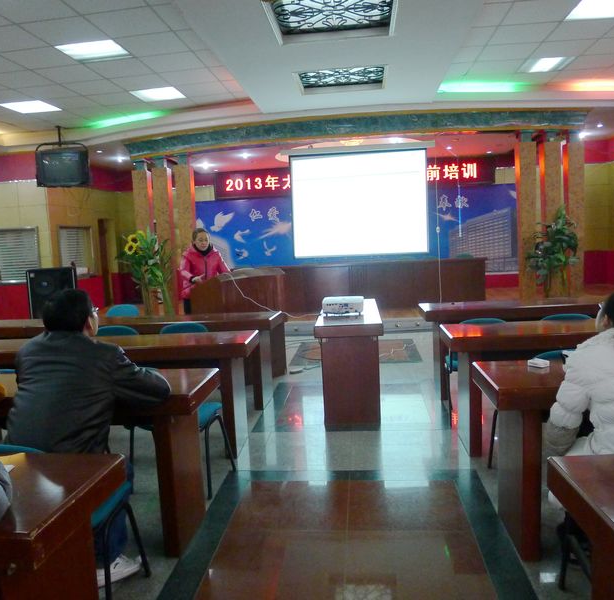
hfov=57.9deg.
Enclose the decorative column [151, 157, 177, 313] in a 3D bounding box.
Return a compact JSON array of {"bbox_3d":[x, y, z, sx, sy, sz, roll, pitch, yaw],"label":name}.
[{"bbox_3d":[-2.416,-1.059,9.440,0.250,2.629,0.250,-2,7,6],"label":"decorative column"}]

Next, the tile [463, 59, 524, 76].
[{"bbox_3d":[2.323,-2.856,6.862,0.600,0.020,0.600,-2,7,6],"label":"tile"}]

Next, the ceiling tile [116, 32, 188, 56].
[{"bbox_3d":[-1.510,-2.532,5.495,0.600,0.020,0.600,-2,7,6],"label":"ceiling tile"}]

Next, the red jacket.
[{"bbox_3d":[-1.190,-0.319,6.358,0.560,0.640,0.380,-6,7,-22],"label":"red jacket"}]

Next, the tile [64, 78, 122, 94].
[{"bbox_3d":[-2.611,-2.621,6.845,0.600,0.020,0.600,-2,6,6],"label":"tile"}]

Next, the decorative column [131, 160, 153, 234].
[{"bbox_3d":[-2.800,-1.072,9.632,0.250,2.653,0.250,-2,7,6],"label":"decorative column"}]

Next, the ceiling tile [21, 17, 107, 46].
[{"bbox_3d":[-2.181,-2.443,5.039,0.600,0.020,0.600,-2,7,6],"label":"ceiling tile"}]

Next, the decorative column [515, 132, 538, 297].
[{"bbox_3d":[3.447,-1.280,8.739,0.270,2.640,0.300,-2,7,6],"label":"decorative column"}]

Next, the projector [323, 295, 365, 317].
[{"bbox_3d":[0.299,0.053,4.562,0.320,0.110,0.250,-2,7,6],"label":"projector"}]

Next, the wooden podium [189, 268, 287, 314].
[{"bbox_3d":[-0.799,0.198,6.755,1.000,1.040,0.600,-9,9,-44],"label":"wooden podium"}]

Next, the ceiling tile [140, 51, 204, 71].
[{"bbox_3d":[-1.448,-2.602,6.067,0.600,0.020,0.600,-2,6,6],"label":"ceiling tile"}]

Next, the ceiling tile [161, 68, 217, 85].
[{"bbox_3d":[-1.424,-2.699,6.723,0.600,0.020,0.590,-2,6,6],"label":"ceiling tile"}]

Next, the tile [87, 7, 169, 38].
[{"bbox_3d":[-1.570,-2.464,4.931,0.600,0.020,0.600,-2,7,6],"label":"tile"}]

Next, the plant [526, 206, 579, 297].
[{"bbox_3d":[3.397,-0.504,7.676,0.700,1.550,0.660,-2,6,6],"label":"plant"}]

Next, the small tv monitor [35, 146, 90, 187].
[{"bbox_3d":[-3.908,-2.130,8.885,0.710,0.570,0.480,-4,6,-8],"label":"small tv monitor"}]

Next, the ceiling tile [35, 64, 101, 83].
[{"bbox_3d":[-2.627,-2.526,6.248,0.600,0.020,0.600,-2,7,6],"label":"ceiling tile"}]

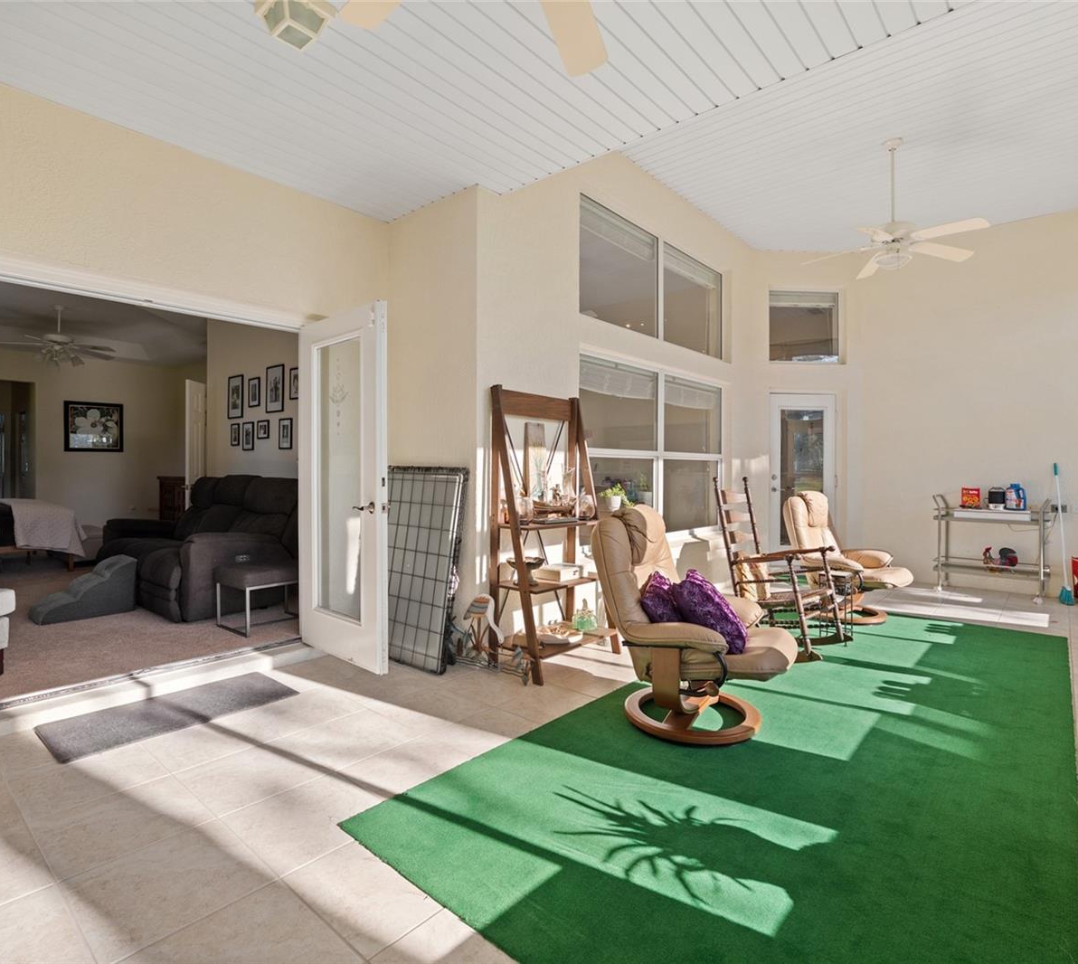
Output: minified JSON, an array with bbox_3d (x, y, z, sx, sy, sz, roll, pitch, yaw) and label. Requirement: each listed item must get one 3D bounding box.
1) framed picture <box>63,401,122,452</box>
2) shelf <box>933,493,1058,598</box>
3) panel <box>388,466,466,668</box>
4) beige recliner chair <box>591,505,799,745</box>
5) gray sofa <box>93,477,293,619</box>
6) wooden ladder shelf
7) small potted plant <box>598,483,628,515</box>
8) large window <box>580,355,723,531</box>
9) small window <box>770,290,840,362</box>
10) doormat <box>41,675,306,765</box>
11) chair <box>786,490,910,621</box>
[{"bbox_3d":[-6.986,-0.855,8.831,0.030,0.780,0.750,0,0,42],"label":"framed picture"},{"bbox_3d":[4.449,0.633,5.535,0.890,0.960,0.380,1,2,43],"label":"shelf"},{"bbox_3d":[-0.779,0.537,3.746,0.810,1.260,0.090,1,-7,43],"label":"panel"},{"bbox_3d":[0.752,0.642,2.729,0.840,1.000,0.780,0,0,37],"label":"beige recliner chair"},{"bbox_3d":[-3.052,0.490,5.096,2.100,1.055,1.020,1,2,39],"label":"gray sofa"},{"bbox_3d":[0.107,0.275,3.626,0.450,1.760,0.790,1,2,43],"label":"wooden ladder shelf"},{"bbox_3d":[0.570,0.117,4.300,0.180,0.220,0.190,1,2,43],"label":"small potted plant"},{"bbox_3d":[1.138,-0.238,5.105,0.080,1.480,2.450,0,0,42],"label":"large window"},{"bbox_3d":[3.085,-1.801,6.520,0.840,0.830,0.080,0,0,-3],"label":"small window"},{"bbox_3d":[-1.846,1.149,2.859,0.540,0.012,1.000,0,0,42],"label":"doormat"},{"bbox_3d":[2.583,0.616,4.720,0.820,1.030,0.790,1,2,43],"label":"chair"}]

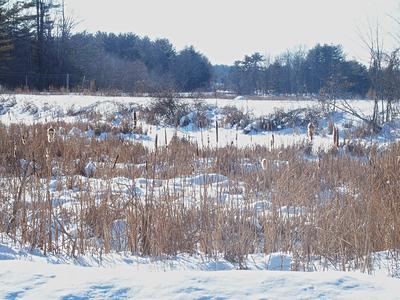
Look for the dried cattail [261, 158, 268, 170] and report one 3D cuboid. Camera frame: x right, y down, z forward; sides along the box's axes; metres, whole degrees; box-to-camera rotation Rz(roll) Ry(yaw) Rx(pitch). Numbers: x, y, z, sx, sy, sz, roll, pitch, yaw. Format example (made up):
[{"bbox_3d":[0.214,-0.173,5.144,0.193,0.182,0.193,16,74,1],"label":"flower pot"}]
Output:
[{"bbox_3d":[0.790,0.180,13.000,0.076,0.142,0.075,0,3,0],"label":"dried cattail"}]

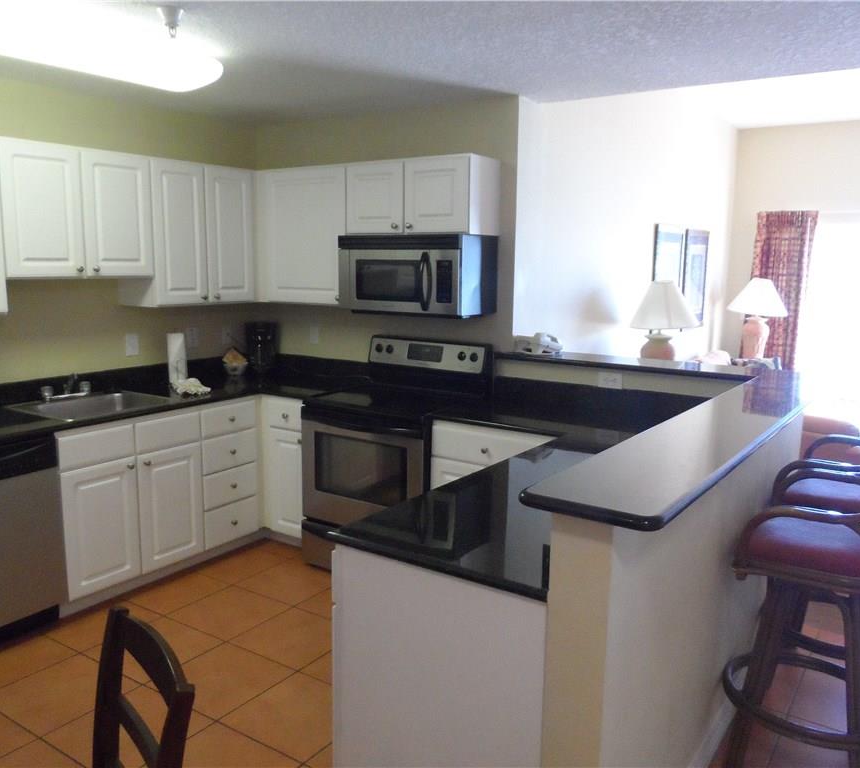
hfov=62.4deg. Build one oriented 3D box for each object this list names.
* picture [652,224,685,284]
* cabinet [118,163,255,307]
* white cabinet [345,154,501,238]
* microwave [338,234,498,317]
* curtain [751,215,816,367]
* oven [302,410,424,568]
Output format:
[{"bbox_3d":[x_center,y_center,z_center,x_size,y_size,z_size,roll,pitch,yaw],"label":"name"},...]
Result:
[{"bbox_3d":[1.855,-0.821,5.596,0.040,0.830,0.610,8,12,35],"label":"picture"},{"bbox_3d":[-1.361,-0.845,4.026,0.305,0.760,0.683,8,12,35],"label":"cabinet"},{"bbox_3d":[-0.042,-0.979,3.762,0.760,0.374,0.305,7,12,31],"label":"white cabinet"},{"bbox_3d":[-0.061,-0.567,3.691,0.771,0.396,0.381,7,11,35],"label":"microwave"},{"bbox_3d":[3.318,-0.579,6.838,0.520,2.110,0.140,7,12,31],"label":"curtain"},{"bbox_3d":[-0.181,0.489,3.737,0.777,0.964,0.670,7,11,35],"label":"oven"}]

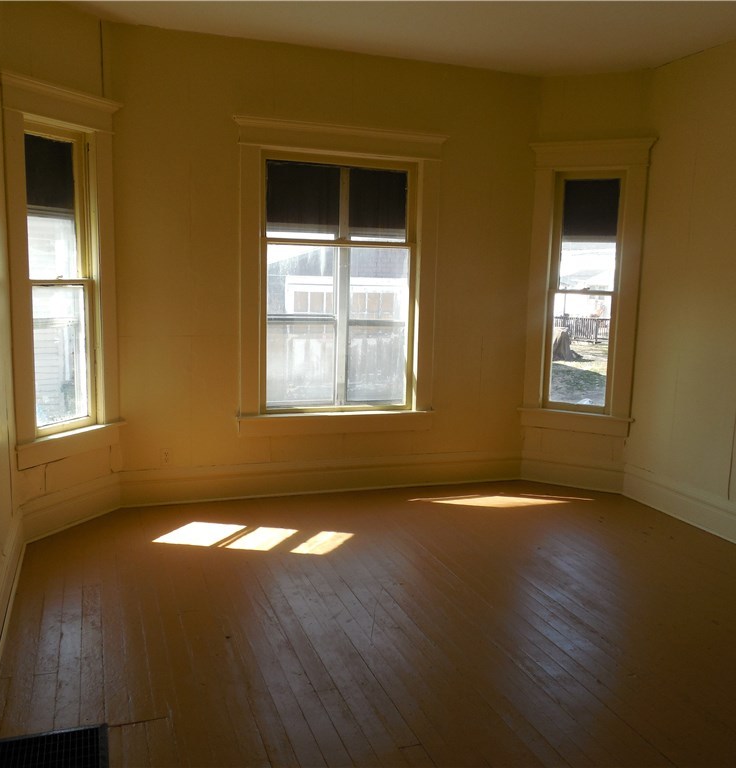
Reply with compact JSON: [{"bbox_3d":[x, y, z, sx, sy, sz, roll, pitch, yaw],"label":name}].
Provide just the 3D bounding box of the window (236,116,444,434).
[{"bbox_3d":[-0.158,-0.655,4.814,1.363,1.962,0.120,-1,9,-18],"label":"window"}]

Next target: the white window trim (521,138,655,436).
[{"bbox_3d":[1.481,-0.650,5.102,0.788,1.976,0.120,5,10,22],"label":"white window trim"}]

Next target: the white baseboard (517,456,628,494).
[{"bbox_3d":[1.460,0.637,5.293,0.717,0.198,0.030,5,10,22],"label":"white baseboard"}]

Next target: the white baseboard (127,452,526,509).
[{"bbox_3d":[-0.207,0.626,5.004,2.778,0.222,0.030,-1,9,-18],"label":"white baseboard"}]

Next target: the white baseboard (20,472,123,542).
[{"bbox_3d":[-1.693,0.703,4.269,0.030,0.217,0.702,6,10,25],"label":"white baseboard"}]

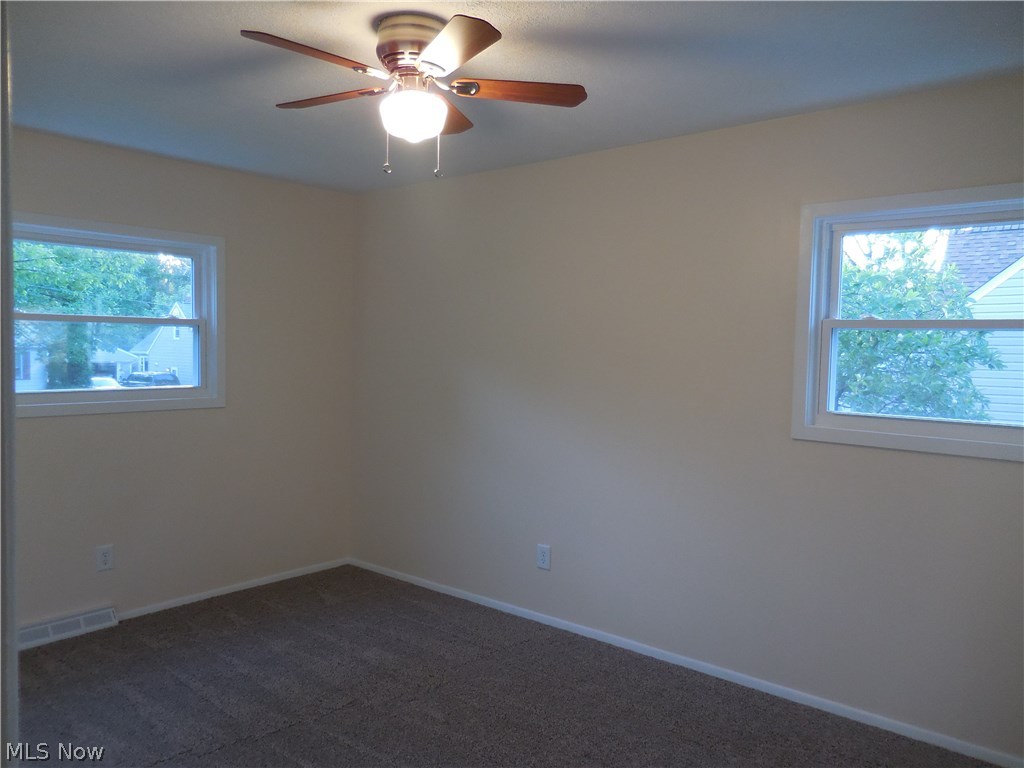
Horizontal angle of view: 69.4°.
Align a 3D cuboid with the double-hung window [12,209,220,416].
[{"bbox_3d":[-2.026,-0.326,3.657,0.101,0.941,1.262,3,3,40],"label":"double-hung window"}]

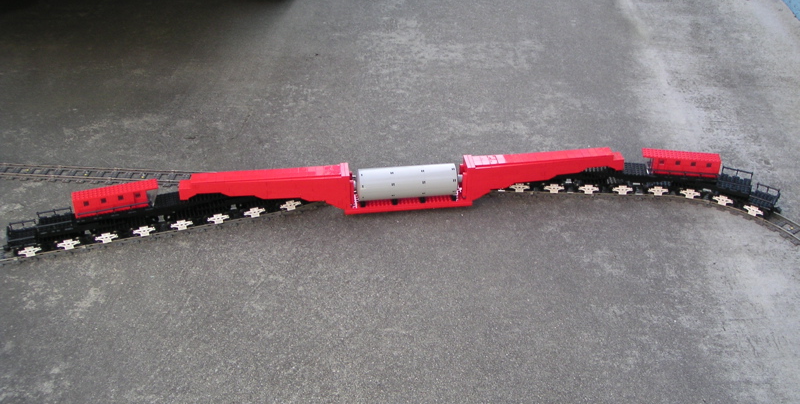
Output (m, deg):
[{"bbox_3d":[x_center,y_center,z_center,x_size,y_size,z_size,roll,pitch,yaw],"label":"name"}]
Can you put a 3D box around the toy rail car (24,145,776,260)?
[{"bbox_3d":[0.006,-0.017,1.737,1.530,0.107,0.180,-3,36,-5],"label":"toy rail car"}]

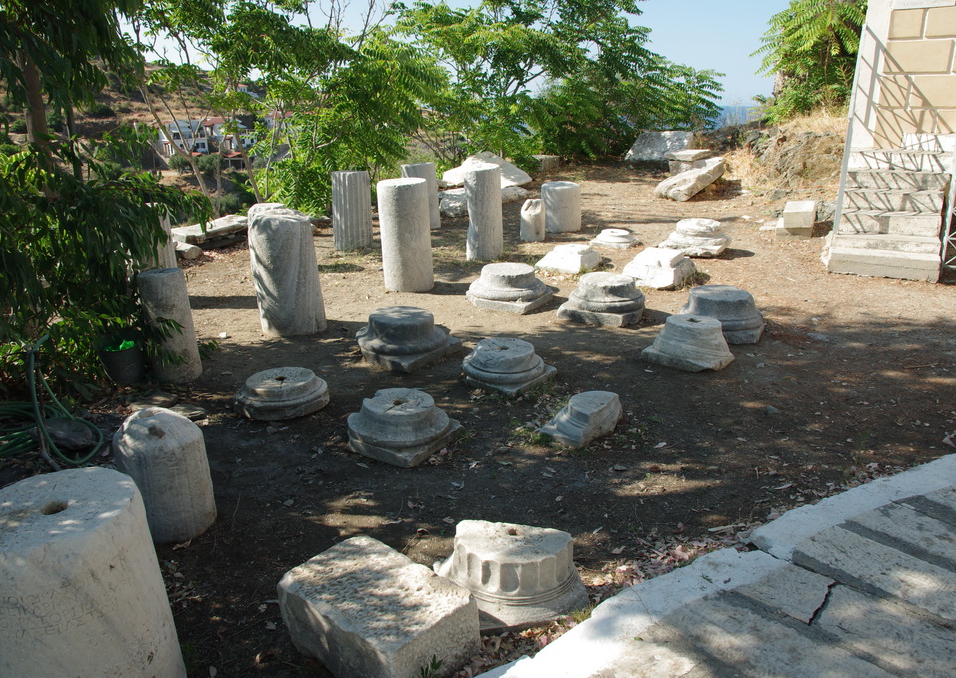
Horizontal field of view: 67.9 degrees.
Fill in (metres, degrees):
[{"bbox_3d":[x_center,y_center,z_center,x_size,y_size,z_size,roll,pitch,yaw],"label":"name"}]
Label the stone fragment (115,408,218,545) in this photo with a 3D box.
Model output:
[{"bbox_3d":[-1.334,0.575,3.044,0.360,0.470,0.360,-1,18,0],"label":"stone fragment"}]

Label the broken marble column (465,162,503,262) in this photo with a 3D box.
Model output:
[{"bbox_3d":[0.083,-1.509,8.433,0.455,1.087,0.455,-1,18,0],"label":"broken marble column"}]

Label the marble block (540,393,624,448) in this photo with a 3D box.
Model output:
[{"bbox_3d":[0.570,0.399,3.868,0.400,0.200,0.260,-17,24,-40],"label":"marble block"}]

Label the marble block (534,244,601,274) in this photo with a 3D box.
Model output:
[{"bbox_3d":[1.035,-0.932,8.061,0.560,0.189,0.564,11,22,33],"label":"marble block"}]

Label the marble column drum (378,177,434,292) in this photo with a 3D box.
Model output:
[{"bbox_3d":[-0.717,-1.038,7.037,0.475,1.050,0.475,-1,18,0],"label":"marble column drum"}]

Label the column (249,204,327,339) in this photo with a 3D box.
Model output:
[{"bbox_3d":[-1.490,-0.544,5.550,0.491,0.943,0.491,-3,18,1],"label":"column"}]

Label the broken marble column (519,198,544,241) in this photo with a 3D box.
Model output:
[{"bbox_3d":[0.694,-1.530,9.067,0.310,0.530,0.310,-1,18,0],"label":"broken marble column"}]

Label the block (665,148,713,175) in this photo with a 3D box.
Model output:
[{"bbox_3d":[4.484,-3.837,15.258,0.720,0.480,1.150,10,21,30],"label":"block"}]

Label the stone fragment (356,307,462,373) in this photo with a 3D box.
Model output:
[{"bbox_3d":[-0.499,-0.034,5.249,0.543,0.298,0.550,15,24,40],"label":"stone fragment"}]

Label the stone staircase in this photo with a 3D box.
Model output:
[{"bbox_3d":[4.375,-1.391,7.518,0.950,1.100,1.881,9,21,28],"label":"stone staircase"}]

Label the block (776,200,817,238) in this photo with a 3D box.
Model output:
[{"bbox_3d":[3.946,-1.458,8.765,0.430,0.370,0.460,8,20,26],"label":"block"}]

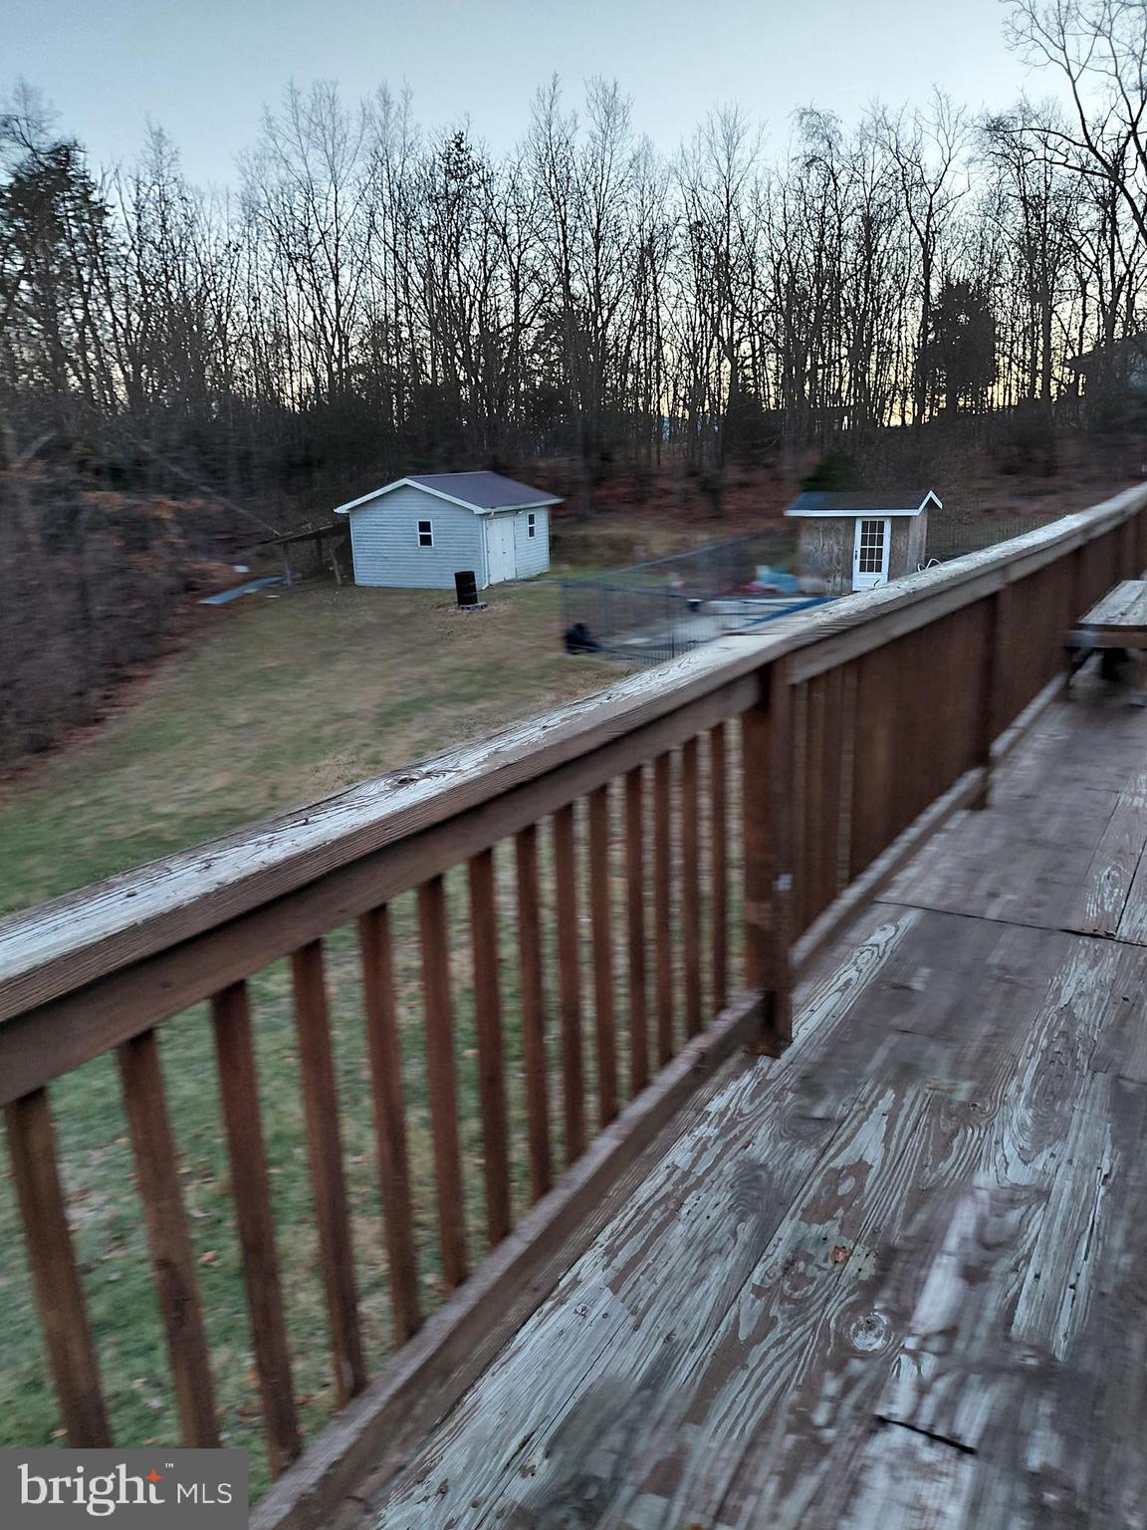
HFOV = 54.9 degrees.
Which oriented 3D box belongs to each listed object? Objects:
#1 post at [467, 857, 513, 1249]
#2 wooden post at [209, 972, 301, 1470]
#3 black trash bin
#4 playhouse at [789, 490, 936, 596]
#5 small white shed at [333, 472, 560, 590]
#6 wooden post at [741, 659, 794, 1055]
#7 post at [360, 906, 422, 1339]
[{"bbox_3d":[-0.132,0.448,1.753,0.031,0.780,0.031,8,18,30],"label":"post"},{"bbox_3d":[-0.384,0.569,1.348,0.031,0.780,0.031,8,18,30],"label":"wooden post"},{"bbox_3d":[-3.088,-5.080,31.900,0.590,0.880,0.590,-2,16,0],"label":"black trash bin"},{"bbox_3d":[8.324,-6.458,31.739,3.696,2.667,3.043,7,18,28],"label":"playhouse"},{"bbox_3d":[-4.065,-8.068,37.576,5.610,3.481,5.731,5,17,24],"label":"small white shed"},{"bbox_3d":[0.462,0.234,2.613,0.089,0.987,0.089,8,18,30],"label":"wooden post"},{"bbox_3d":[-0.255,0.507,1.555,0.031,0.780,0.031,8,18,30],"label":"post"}]

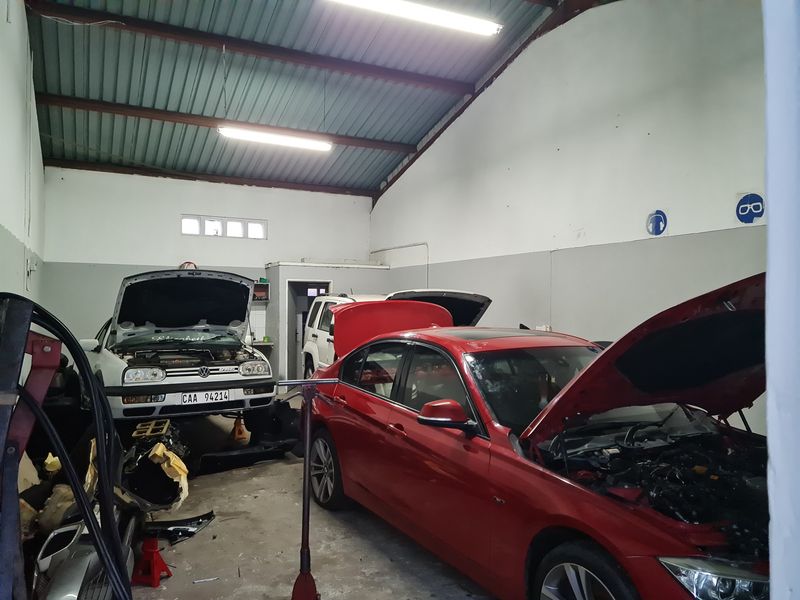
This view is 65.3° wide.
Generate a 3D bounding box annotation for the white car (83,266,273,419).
[{"bbox_3d":[-2.956,0.701,7.718,1.720,1.660,4.020,2,-7,-33],"label":"white car"}]

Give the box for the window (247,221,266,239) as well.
[{"bbox_3d":[-2.823,-1.362,12.225,0.340,0.320,0.080,1,-1,-26],"label":"window"}]

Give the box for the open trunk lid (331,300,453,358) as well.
[{"bbox_3d":[-0.116,0.303,5.902,1.270,0.620,0.400,1,-1,-28],"label":"open trunk lid"}]

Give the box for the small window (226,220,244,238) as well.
[{"bbox_3d":[-3.184,-1.365,12.048,0.340,0.320,0.080,1,-1,-26],"label":"small window"}]

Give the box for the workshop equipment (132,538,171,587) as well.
[{"bbox_3d":[-1.414,1.483,3.574,0.165,0.260,0.160,0,-1,4],"label":"workshop equipment"}]

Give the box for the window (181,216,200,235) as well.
[{"bbox_3d":[-3.919,-1.381,11.688,0.350,0.320,0.080,1,-1,-26],"label":"window"}]

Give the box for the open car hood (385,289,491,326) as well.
[{"bbox_3d":[0.340,0.229,8.324,1.480,0.680,0.900,1,-1,-22],"label":"open car hood"}]

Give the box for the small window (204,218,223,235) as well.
[{"bbox_3d":[-3.544,-1.376,11.872,0.340,0.320,0.080,1,-1,-26],"label":"small window"}]

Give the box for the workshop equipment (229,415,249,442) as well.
[{"bbox_3d":[-1.938,1.523,7.588,0.210,0.320,0.210,1,-1,-26],"label":"workshop equipment"}]

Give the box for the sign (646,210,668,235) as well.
[{"bbox_3d":[2.721,-0.813,6.600,0.010,0.275,0.275,1,-1,-26],"label":"sign"}]

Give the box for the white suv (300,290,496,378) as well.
[{"bbox_3d":[-0.179,0.814,9.583,1.860,1.830,4.450,1,-1,-22],"label":"white suv"}]

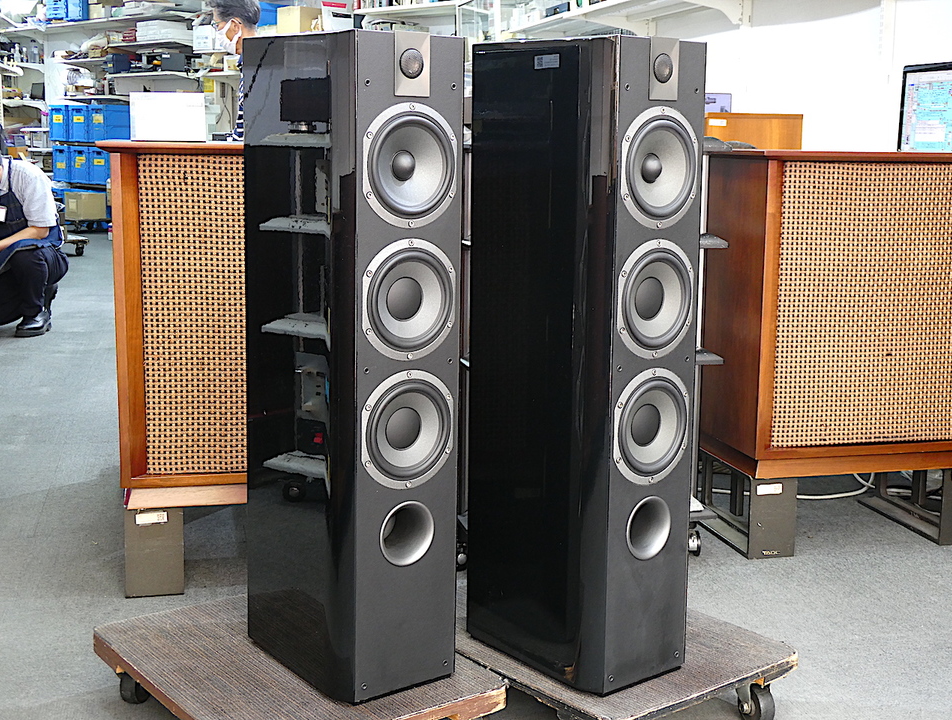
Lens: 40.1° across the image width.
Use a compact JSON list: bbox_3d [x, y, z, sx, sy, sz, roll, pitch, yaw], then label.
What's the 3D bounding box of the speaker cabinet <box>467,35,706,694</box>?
[{"bbox_3d":[0.168,-0.001,2.104,0.230,0.991,0.333,-8,13,-39],"label":"speaker cabinet"}]

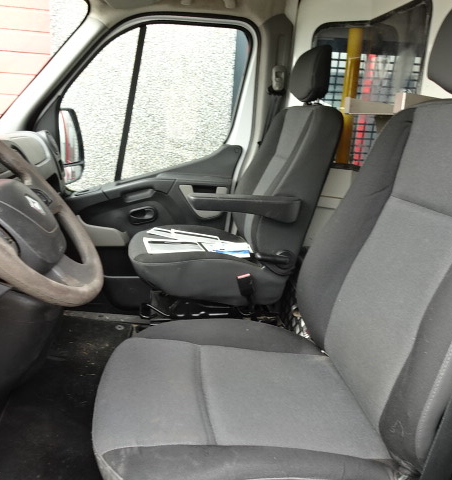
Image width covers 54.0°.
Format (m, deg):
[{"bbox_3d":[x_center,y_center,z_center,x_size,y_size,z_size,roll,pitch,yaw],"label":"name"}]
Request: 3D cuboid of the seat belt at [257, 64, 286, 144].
[{"bbox_3d":[0.217,-0.630,2.070,0.115,0.360,0.070,-1,16,-9],"label":"seat belt"}]

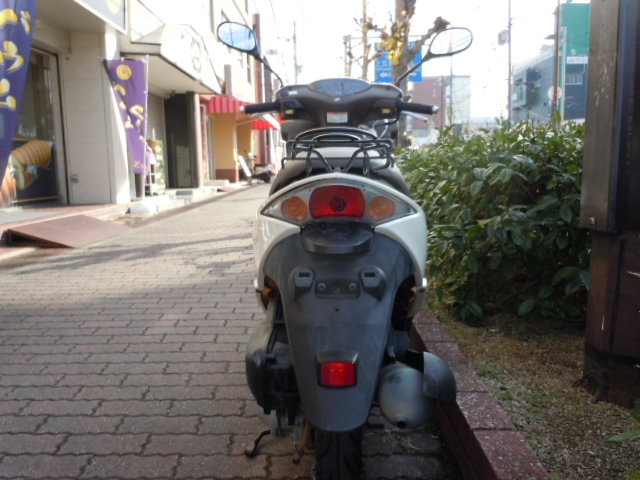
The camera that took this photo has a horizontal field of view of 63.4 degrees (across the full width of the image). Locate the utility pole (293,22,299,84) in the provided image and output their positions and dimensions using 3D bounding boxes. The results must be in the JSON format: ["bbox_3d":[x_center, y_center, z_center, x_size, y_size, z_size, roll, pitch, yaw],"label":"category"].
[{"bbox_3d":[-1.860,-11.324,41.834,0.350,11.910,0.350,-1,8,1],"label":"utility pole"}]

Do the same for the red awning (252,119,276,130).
[{"bbox_3d":[-2.734,-5.689,25.500,1.200,0.620,1.600,-1,8,1],"label":"red awning"}]

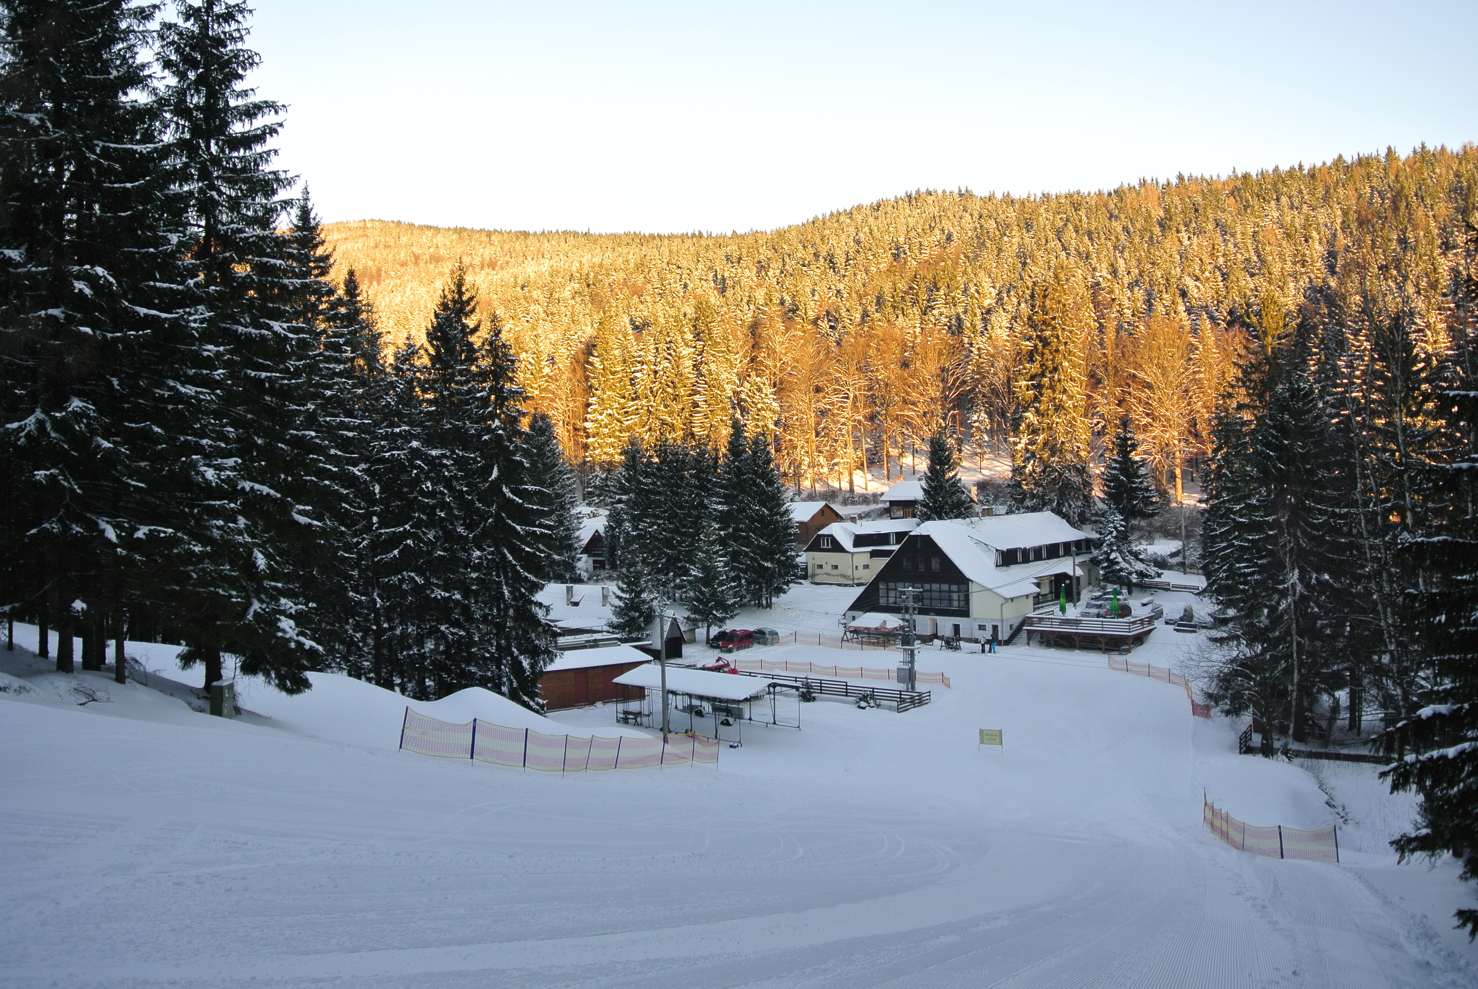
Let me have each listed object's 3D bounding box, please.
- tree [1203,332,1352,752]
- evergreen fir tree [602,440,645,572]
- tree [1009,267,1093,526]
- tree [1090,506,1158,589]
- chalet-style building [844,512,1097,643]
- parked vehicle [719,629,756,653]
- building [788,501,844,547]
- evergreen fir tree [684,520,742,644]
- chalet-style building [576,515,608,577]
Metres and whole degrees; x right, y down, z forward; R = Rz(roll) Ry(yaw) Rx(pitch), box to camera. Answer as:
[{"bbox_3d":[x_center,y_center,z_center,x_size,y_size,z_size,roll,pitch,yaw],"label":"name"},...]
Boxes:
[{"bbox_3d":[29.311,2.644,65.000,7.600,23.040,7.600,-1,1,24],"label":"tree"},{"bbox_3d":[-14.313,1.888,150.000,6.000,18.010,6.000,-2,1,-5],"label":"evergreen fir tree"},{"bbox_3d":[43.346,-12.765,167.732,11.200,38.560,11.200,-2,1,0],"label":"tree"},{"bbox_3d":[44.449,6.347,138.000,7.800,10.020,7.800,-1,1,18],"label":"tree"},{"bbox_3d":[27.330,8.584,132.824,18.800,12.100,29.000,-1,1,39],"label":"chalet-style building"},{"bbox_3d":[-0.172,14.711,118.500,1.780,1.820,4.250,-1,1,31],"label":"parked vehicle"},{"bbox_3d":[8.980,4.602,169.685,6.400,6.900,9.500,-2,1,-37],"label":"building"},{"bbox_3d":[-3.028,8.870,120.412,5.700,12.600,5.700,-2,1,0],"label":"evergreen fir tree"},{"bbox_3d":[-22.372,7.877,187.000,7.500,8.900,8.000,-2,1,-6],"label":"chalet-style building"}]

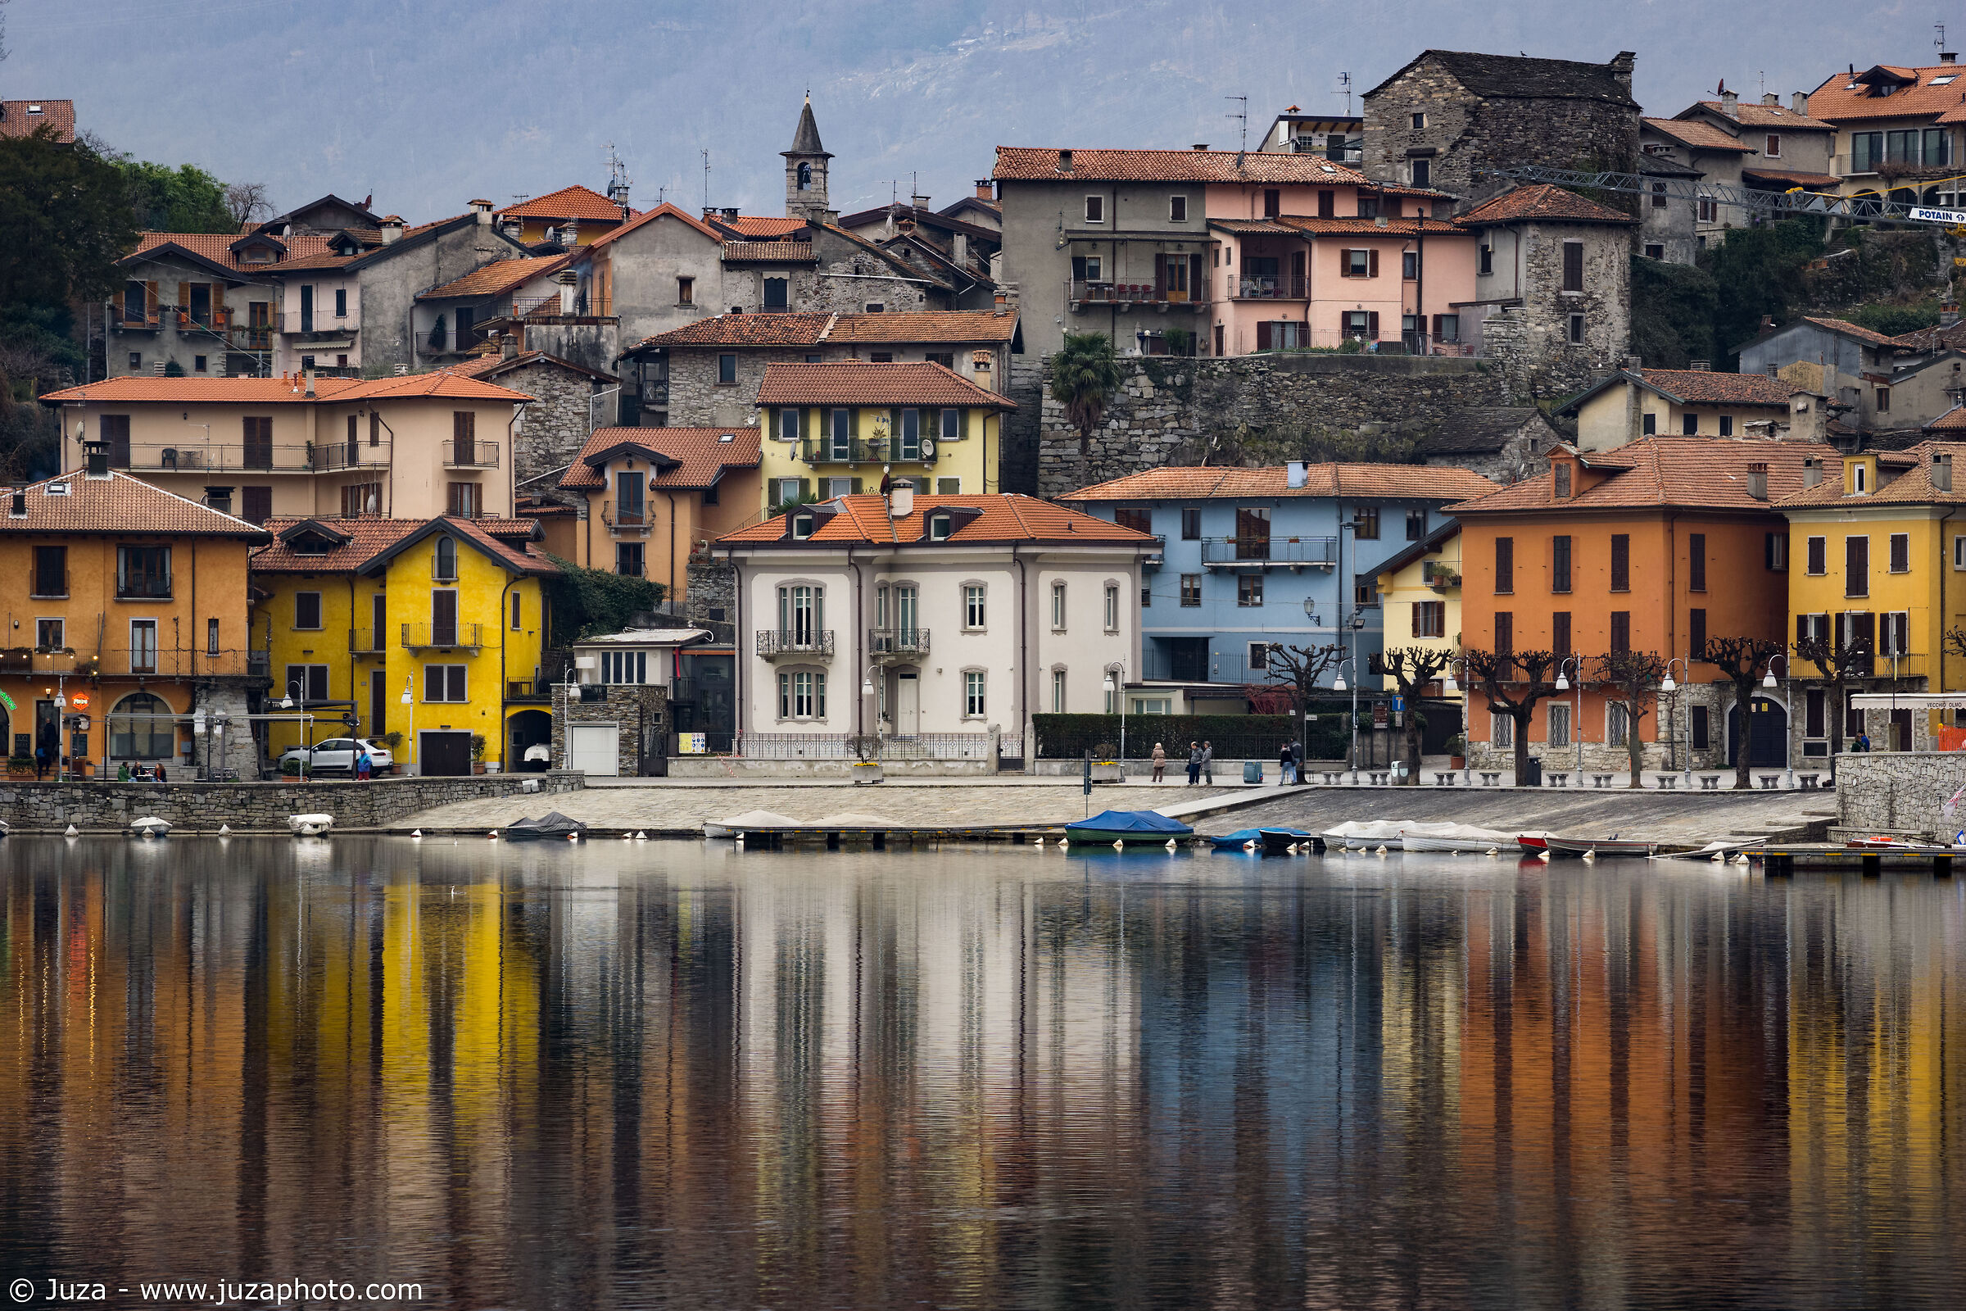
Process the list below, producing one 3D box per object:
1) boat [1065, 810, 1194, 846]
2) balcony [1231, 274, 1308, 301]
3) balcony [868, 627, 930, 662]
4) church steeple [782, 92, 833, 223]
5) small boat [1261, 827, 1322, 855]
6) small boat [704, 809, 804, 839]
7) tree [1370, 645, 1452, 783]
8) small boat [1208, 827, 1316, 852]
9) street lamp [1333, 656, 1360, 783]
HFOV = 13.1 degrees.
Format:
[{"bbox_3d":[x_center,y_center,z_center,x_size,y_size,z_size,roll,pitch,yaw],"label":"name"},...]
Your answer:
[{"bbox_3d":[5.612,6.584,328.000,5.000,1.400,1.800,0,0,-26],"label":"boat"},{"bbox_3d":[13.432,-17.234,402.000,3.600,1.250,1.400,0,0,-6],"label":"balcony"},{"bbox_3d":[-3.415,-0.424,353.000,2.200,1.300,1.050,0,-1,26],"label":"balcony"},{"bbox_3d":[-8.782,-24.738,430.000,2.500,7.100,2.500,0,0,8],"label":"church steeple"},{"bbox_3d":[11.010,6.587,305.000,1.400,0.780,3.200,0,-1,38],"label":"small boat"},{"bbox_3d":[-9.178,6.771,345.000,4.200,1.150,1.650,0,0,-5],"label":"small boat"},{"bbox_3d":[16.565,2.309,332.000,3.200,5.450,3.100,0,0,0],"label":"tree"},{"bbox_3d":[10.247,6.700,316.000,3.900,0.740,1.500,0,-1,-20],"label":"small boat"},{"bbox_3d":[13.927,2.510,328.000,1.000,4.900,0.500,0,0,-6],"label":"street lamp"}]

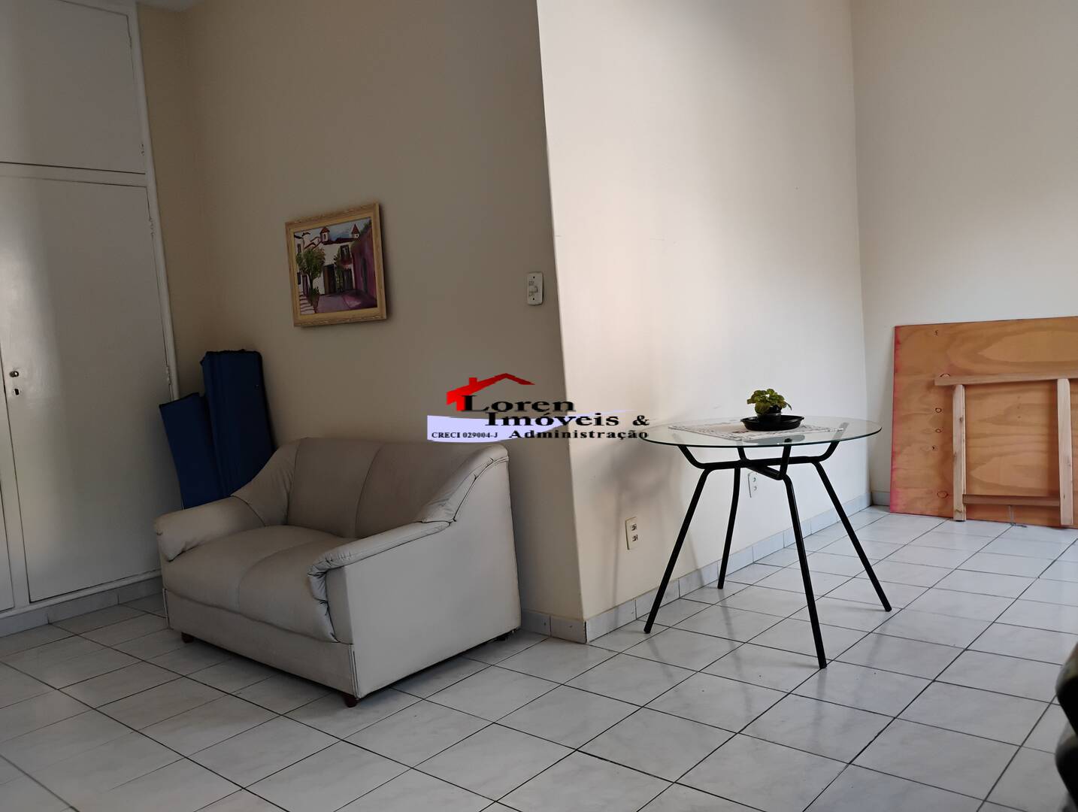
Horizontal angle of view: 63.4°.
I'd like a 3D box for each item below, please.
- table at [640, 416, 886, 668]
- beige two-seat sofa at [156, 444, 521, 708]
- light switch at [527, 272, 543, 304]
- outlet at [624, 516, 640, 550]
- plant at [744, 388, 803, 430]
[{"bbox_3d":[0.865,0.468,3.392,0.905,0.762,0.905,-1,6,41],"label":"table"},{"bbox_3d":[-0.871,0.578,3.562,1.370,0.785,0.810,0,6,42],"label":"beige two-seat sofa"},{"bbox_3d":[-0.015,-0.429,3.199,0.072,0.118,0.013,-1,6,42],"label":"light switch"},{"bbox_3d":[0.374,0.502,3.450,0.012,0.117,0.073,-1,6,42],"label":"outlet"},{"bbox_3d":[0.875,0.008,3.282,0.232,0.146,0.232,-3,4,15],"label":"plant"}]

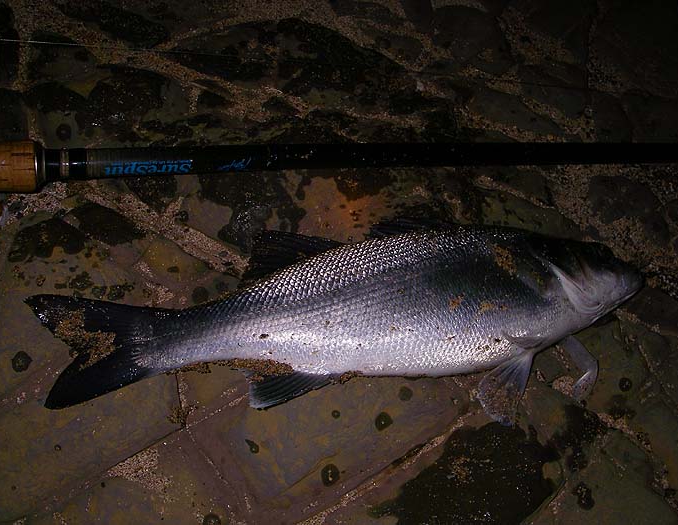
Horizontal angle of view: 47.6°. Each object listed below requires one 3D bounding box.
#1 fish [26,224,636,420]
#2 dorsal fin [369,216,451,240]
[{"bbox_3d":[0.003,0.049,0.599,0.492,0.066,0.177,-6,65,-3],"label":"fish"},{"bbox_3d":[0.059,-0.028,0.634,0.072,0.012,0.024,-9,65,-4],"label":"dorsal fin"}]

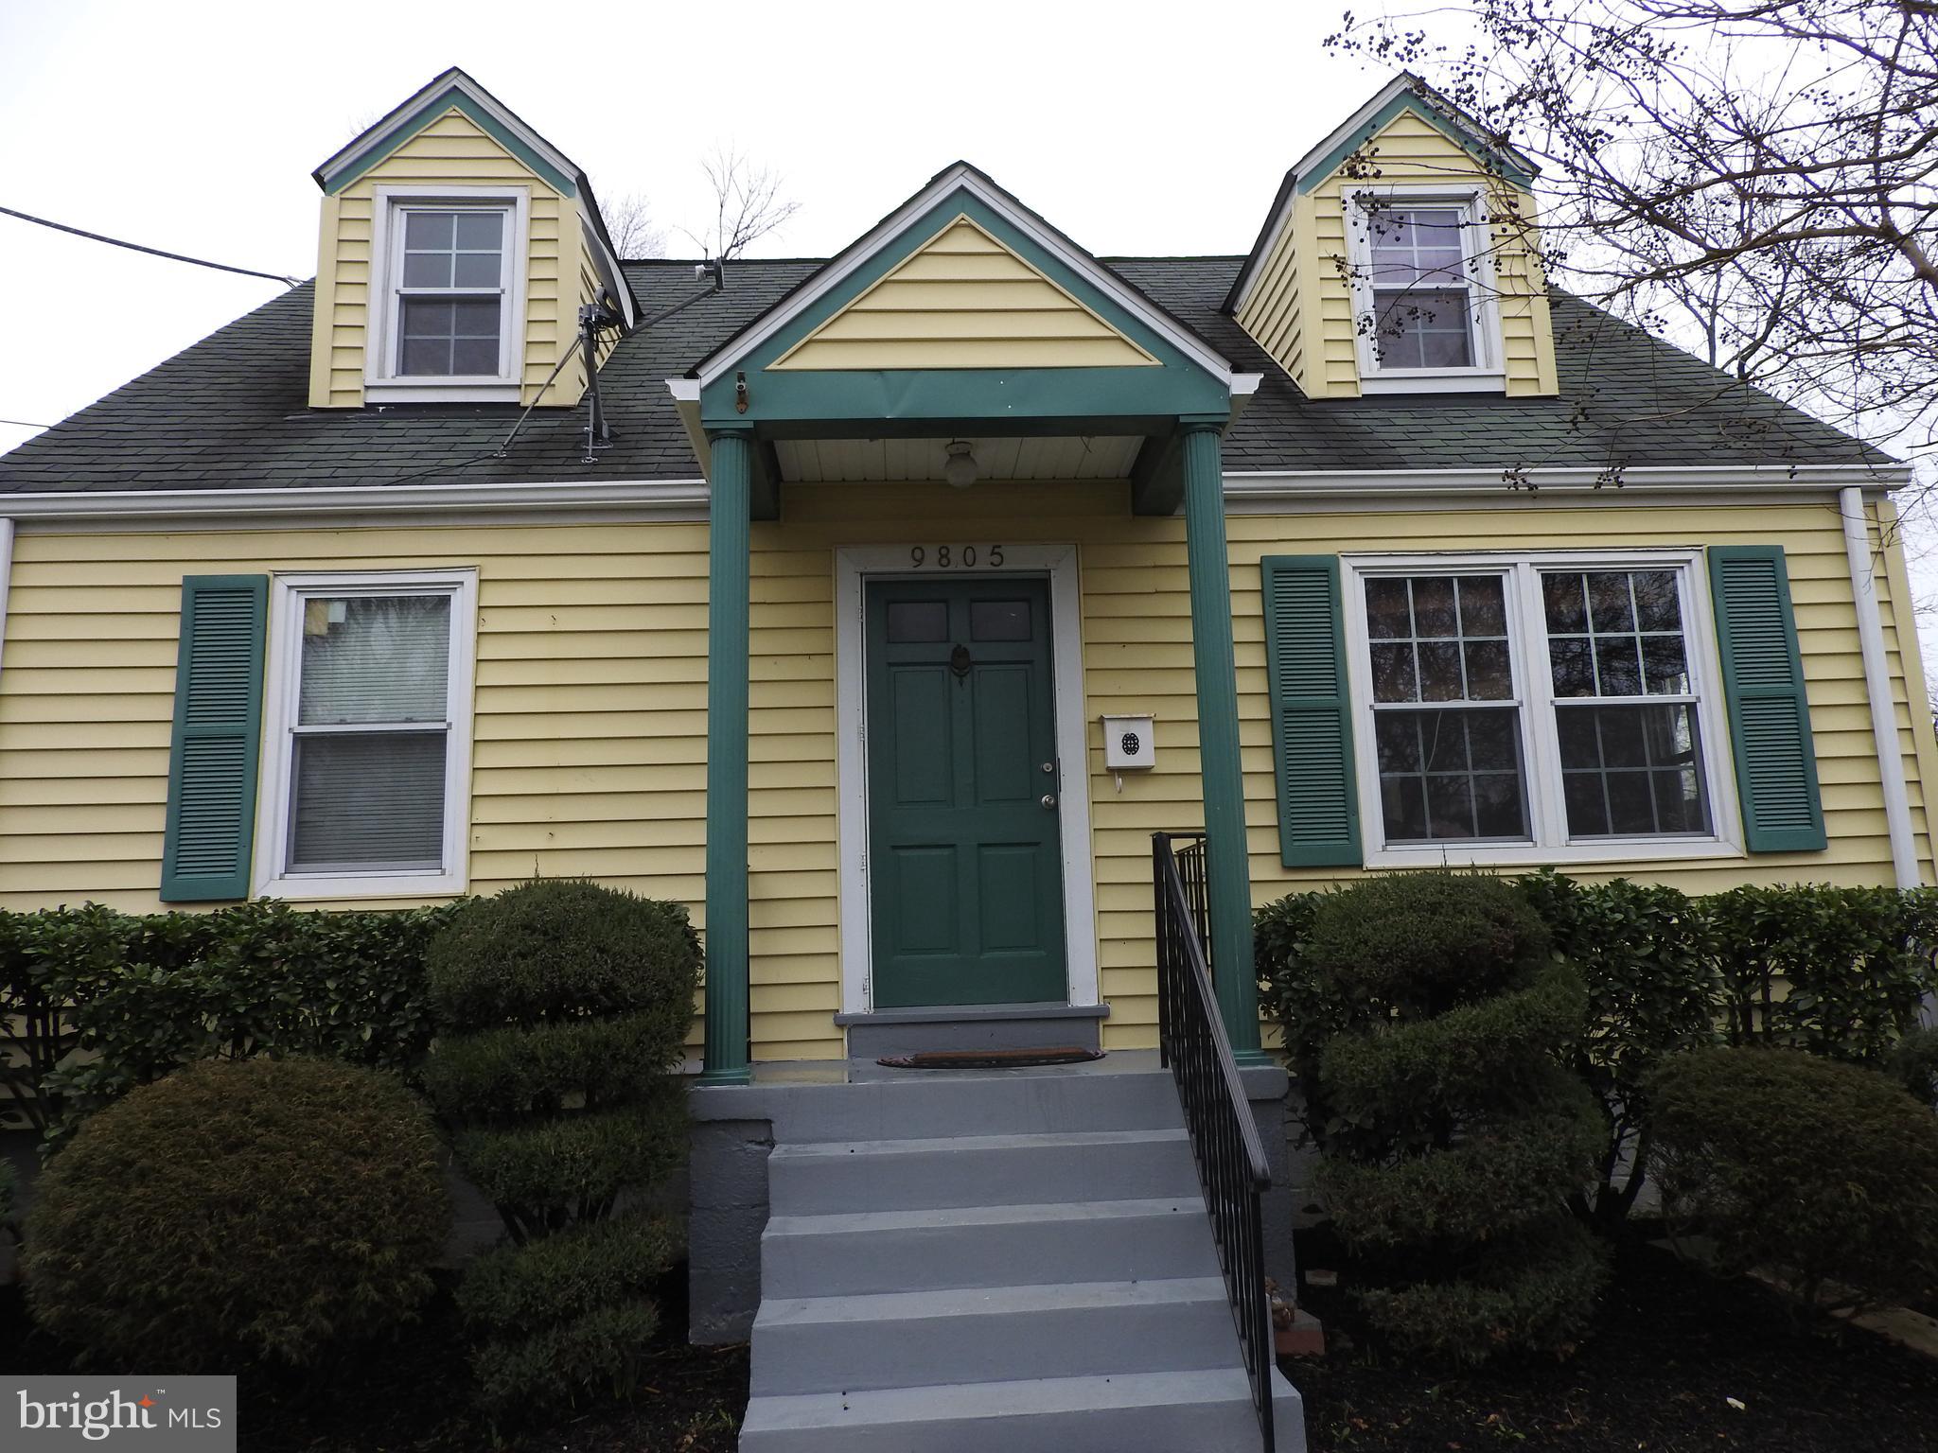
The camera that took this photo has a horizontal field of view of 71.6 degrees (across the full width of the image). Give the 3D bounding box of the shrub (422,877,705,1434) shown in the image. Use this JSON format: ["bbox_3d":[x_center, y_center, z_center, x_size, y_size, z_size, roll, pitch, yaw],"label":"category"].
[{"bbox_3d":[-1.337,1.293,4.432,0.860,1.580,0.860,-1,-10,-3],"label":"shrub"}]

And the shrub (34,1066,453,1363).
[{"bbox_3d":[-2.543,1.651,4.745,1.320,0.960,1.240,-1,-10,-3],"label":"shrub"}]

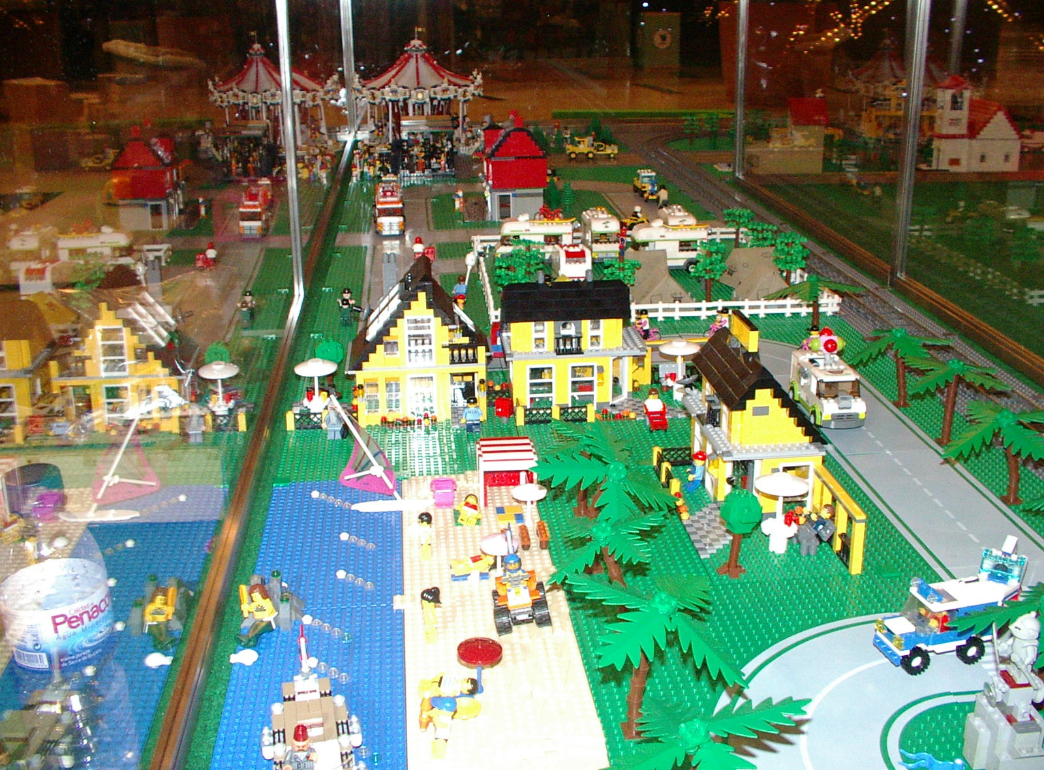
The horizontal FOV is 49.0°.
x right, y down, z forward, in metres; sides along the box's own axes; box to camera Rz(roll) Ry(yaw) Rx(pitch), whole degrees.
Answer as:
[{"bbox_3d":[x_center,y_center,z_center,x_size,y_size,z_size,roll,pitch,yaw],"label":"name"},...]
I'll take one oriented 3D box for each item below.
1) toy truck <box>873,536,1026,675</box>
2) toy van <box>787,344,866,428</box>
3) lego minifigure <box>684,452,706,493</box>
[{"bbox_3d":[0.321,0.162,0.858,0.105,0.090,0.040,-6,21,-15],"label":"toy truck"},{"bbox_3d":[0.365,0.003,1.370,0.058,0.062,0.118,-2,20,-4],"label":"toy van"},{"bbox_3d":[0.169,0.085,1.117,0.019,0.040,0.024,-5,20,-12],"label":"lego minifigure"}]

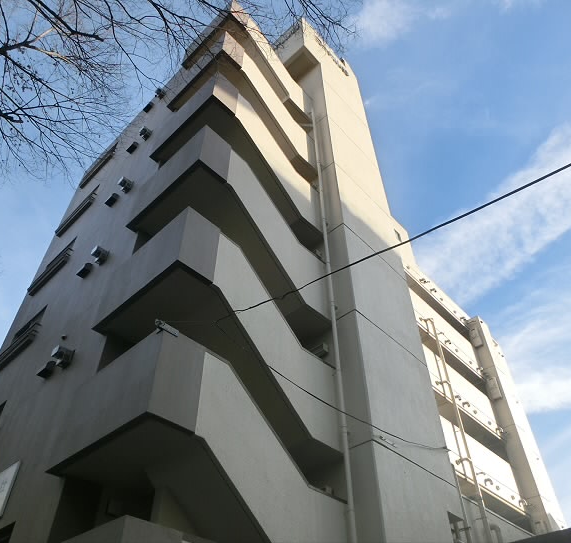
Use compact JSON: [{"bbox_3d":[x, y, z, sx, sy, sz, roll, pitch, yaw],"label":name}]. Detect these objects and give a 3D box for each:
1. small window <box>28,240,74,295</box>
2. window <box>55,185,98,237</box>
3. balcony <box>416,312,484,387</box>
[{"bbox_3d":[-7.131,-0.181,15.565,1.931,1.236,0.270,-33,-53,29],"label":"small window"},{"bbox_3d":[-7.142,-2.146,17.491,1.931,1.236,0.270,-33,-53,29],"label":"window"},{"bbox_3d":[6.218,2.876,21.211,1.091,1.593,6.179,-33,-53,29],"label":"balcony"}]

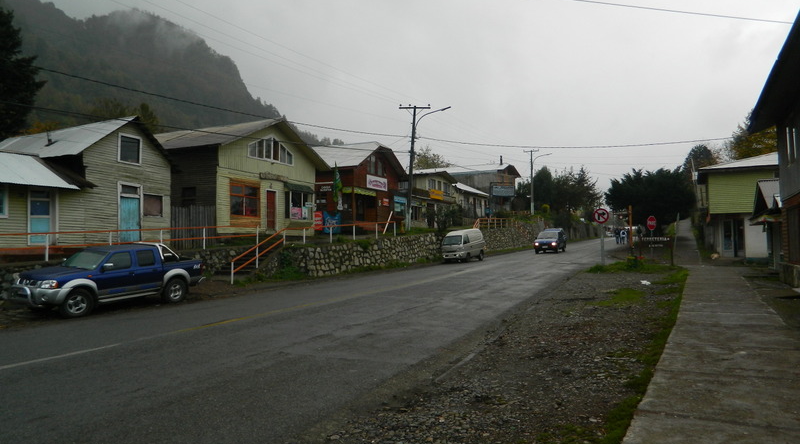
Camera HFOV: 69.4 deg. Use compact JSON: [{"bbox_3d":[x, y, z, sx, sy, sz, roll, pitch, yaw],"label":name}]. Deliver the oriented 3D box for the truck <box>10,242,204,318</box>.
[{"bbox_3d":[-7.880,1.530,16.100,1.810,1.730,5.050,-1,0,28],"label":"truck"}]

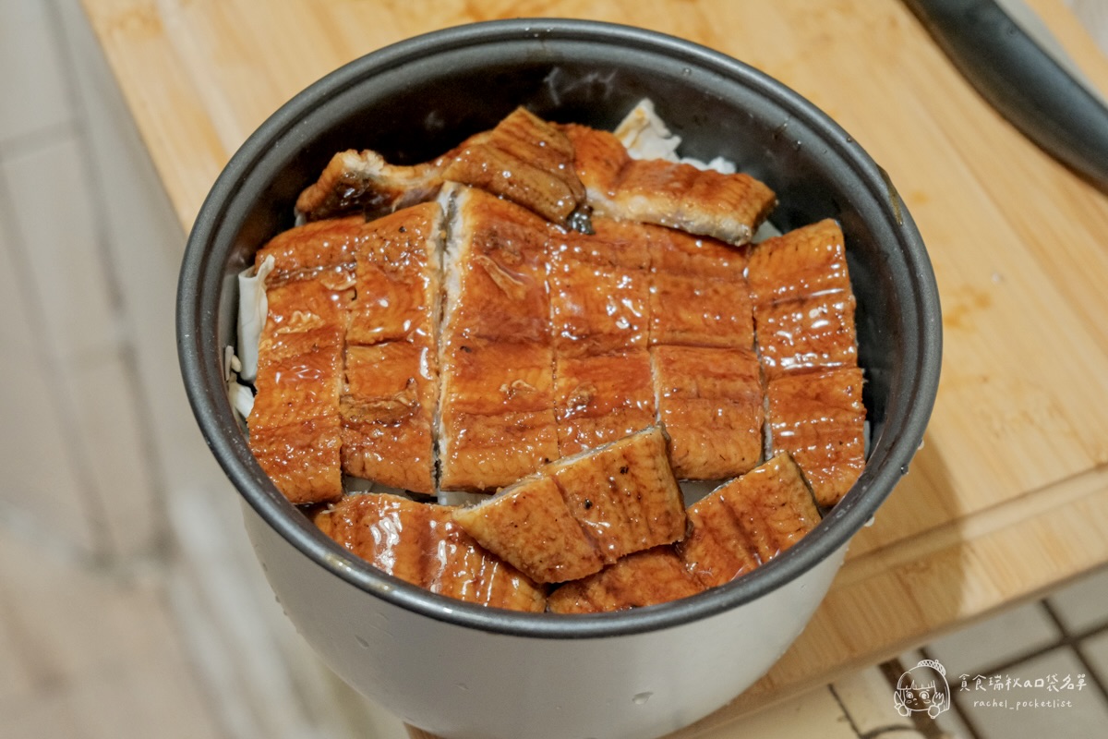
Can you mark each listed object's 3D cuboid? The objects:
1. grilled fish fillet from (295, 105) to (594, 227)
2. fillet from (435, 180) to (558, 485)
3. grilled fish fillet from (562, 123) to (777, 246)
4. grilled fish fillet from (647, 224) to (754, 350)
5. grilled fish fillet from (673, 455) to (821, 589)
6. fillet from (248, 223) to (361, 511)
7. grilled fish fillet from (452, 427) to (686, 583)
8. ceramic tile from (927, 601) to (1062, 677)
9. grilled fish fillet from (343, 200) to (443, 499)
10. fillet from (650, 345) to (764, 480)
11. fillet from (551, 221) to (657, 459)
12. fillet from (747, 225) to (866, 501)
[{"bbox_3d":[-0.035,-0.054,0.620,0.086,0.026,0.040,-6,56,-7],"label":"grilled fish fillet"},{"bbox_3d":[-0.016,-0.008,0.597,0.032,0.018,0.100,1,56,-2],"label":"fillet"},{"bbox_3d":[0.033,-0.055,0.623,0.067,0.019,0.022,16,56,8],"label":"grilled fish fillet"},{"bbox_3d":[0.044,-0.022,0.609,0.030,0.015,0.047,1,56,-2],"label":"grilled fish fillet"},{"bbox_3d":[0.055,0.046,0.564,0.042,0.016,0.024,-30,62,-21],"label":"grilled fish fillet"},{"bbox_3d":[-0.073,-0.002,0.591,0.029,0.017,0.093,1,56,-3],"label":"fillet"},{"bbox_3d":[0.007,0.043,0.555,0.062,0.017,0.029,-22,59,-17],"label":"grilled fish fillet"},{"bbox_3d":[0.139,0.080,0.665,0.042,0.007,0.042,-19,59,-15],"label":"ceramic tile"},{"bbox_3d":[-0.047,-0.006,0.593,0.025,0.017,0.096,1,56,-2],"label":"grilled fish fillet"},{"bbox_3d":[0.045,0.015,0.584,0.031,0.015,0.041,1,56,-3],"label":"fillet"},{"bbox_3d":[0.015,-0.007,0.598,0.029,0.016,0.087,1,56,-2],"label":"fillet"},{"bbox_3d":[0.076,-0.001,0.597,0.027,0.016,0.095,-1,56,-3],"label":"fillet"}]

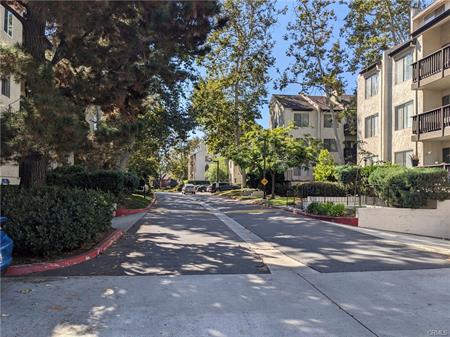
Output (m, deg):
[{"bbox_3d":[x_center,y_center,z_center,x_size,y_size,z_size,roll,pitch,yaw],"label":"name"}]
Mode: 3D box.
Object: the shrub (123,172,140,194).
[{"bbox_3d":[-7.996,1.326,30.000,1.600,1.800,1.700,1,-3,-18],"label":"shrub"}]

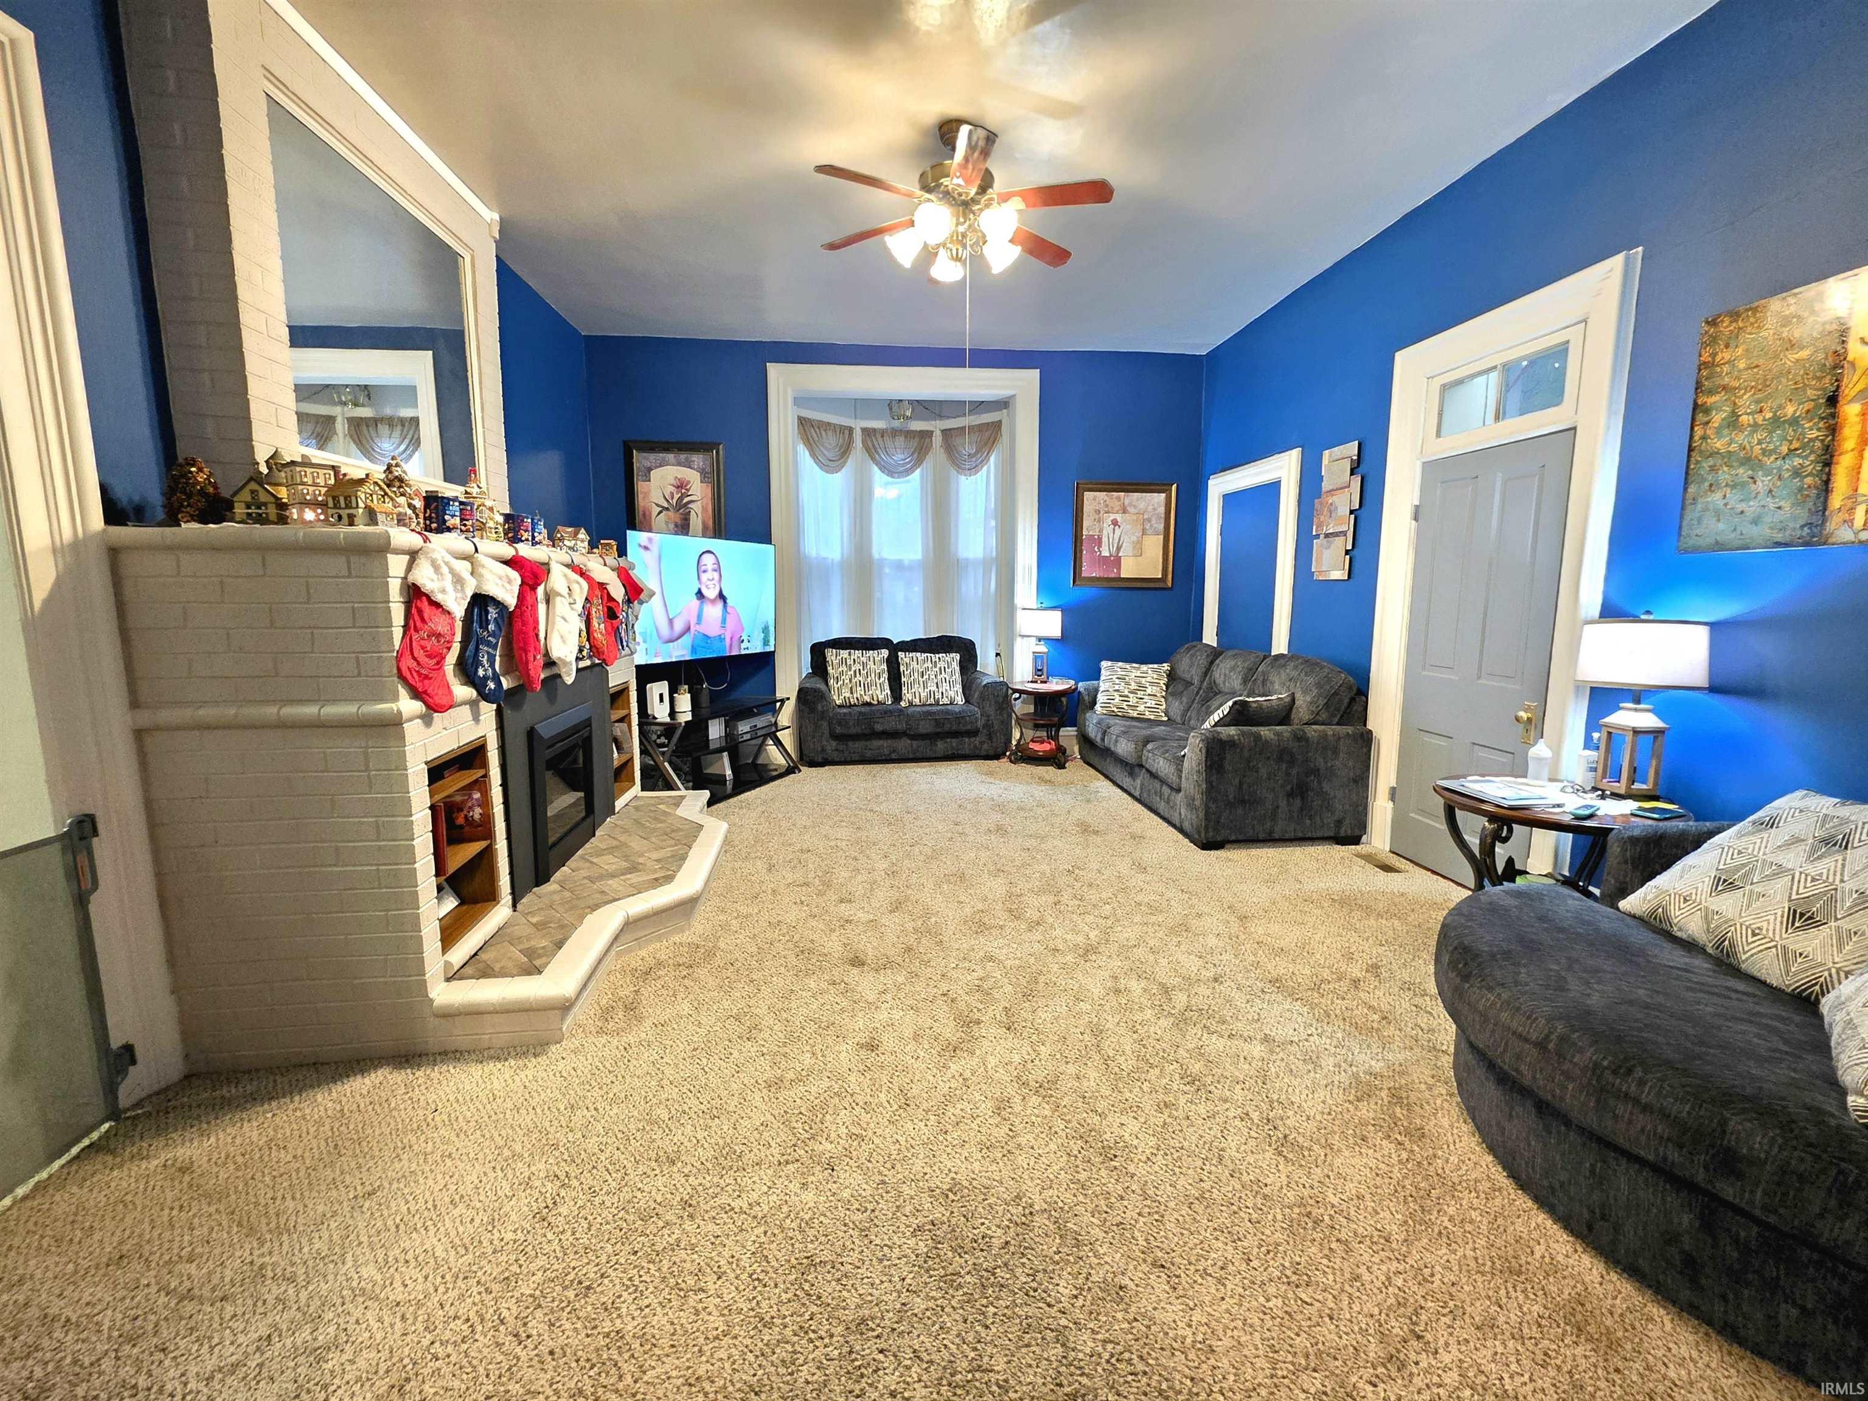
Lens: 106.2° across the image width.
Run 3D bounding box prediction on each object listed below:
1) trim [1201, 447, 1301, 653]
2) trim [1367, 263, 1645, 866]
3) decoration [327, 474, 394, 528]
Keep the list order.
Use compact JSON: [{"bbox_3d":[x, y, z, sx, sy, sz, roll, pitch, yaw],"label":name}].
[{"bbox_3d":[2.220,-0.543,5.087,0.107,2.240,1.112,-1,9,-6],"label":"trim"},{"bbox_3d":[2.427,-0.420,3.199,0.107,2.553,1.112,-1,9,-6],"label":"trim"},{"bbox_3d":[-1.639,-0.563,2.020,0.118,0.167,0.141,1,9,9],"label":"decoration"}]

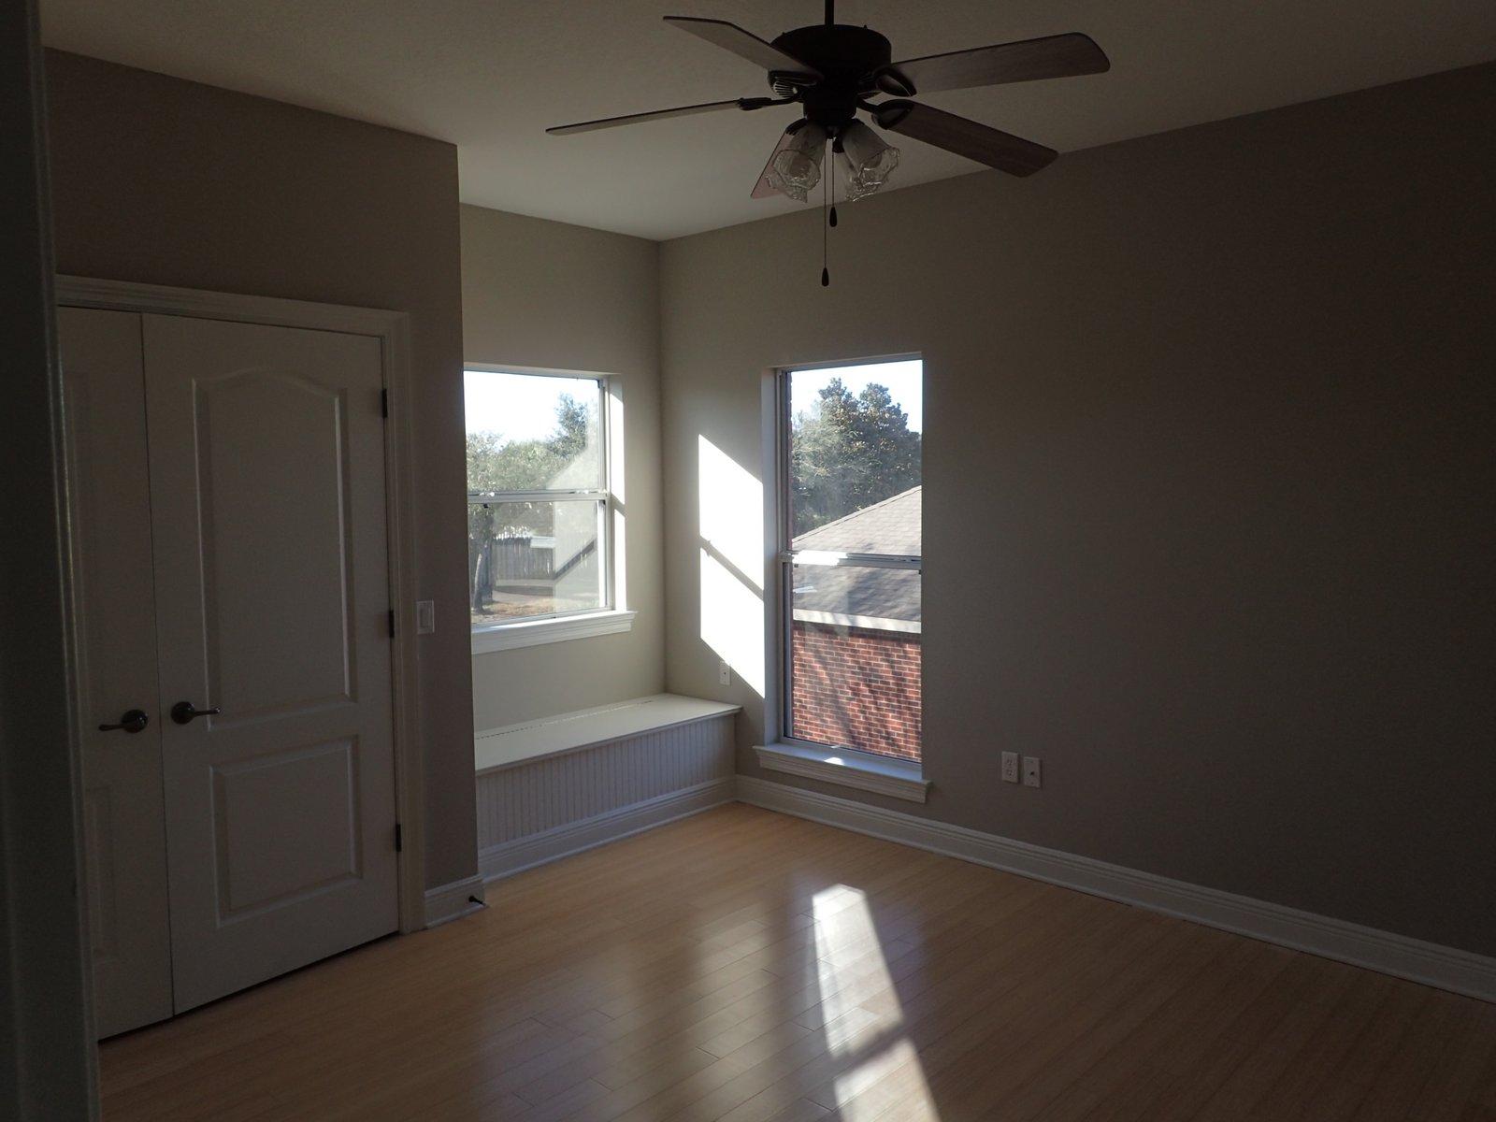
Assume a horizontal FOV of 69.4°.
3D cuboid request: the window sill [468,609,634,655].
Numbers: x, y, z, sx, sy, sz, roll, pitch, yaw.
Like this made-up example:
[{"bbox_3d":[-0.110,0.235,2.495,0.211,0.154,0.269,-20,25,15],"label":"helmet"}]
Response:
[{"bbox_3d":[-0.904,0.322,4.942,0.151,0.099,0.989,4,6,41],"label":"window sill"}]

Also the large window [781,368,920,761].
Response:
[{"bbox_3d":[0.475,0.010,4.811,0.854,1.755,0.085,4,6,41],"label":"large window"}]

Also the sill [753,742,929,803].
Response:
[{"bbox_3d":[0.418,0.941,4.809,0.936,0.100,0.137,4,6,41],"label":"sill"}]

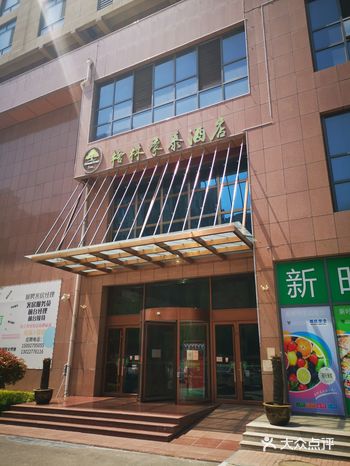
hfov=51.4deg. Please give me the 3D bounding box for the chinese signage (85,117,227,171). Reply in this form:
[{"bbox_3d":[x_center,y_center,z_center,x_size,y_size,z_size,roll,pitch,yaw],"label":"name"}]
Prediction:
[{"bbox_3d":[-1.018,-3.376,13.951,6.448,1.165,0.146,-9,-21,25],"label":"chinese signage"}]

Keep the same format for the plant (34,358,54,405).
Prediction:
[{"bbox_3d":[-4.035,4.634,11.407,0.603,1.310,0.603,-9,-21,25],"label":"plant"}]

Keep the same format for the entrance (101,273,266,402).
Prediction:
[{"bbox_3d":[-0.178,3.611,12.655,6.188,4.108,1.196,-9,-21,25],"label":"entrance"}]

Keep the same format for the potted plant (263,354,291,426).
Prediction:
[{"bbox_3d":[2.240,3.451,8.048,0.614,1.383,0.614,-9,-21,25],"label":"potted plant"}]

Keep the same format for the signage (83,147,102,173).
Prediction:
[{"bbox_3d":[-3.437,-3.044,15.101,1.061,1.238,0.125,-9,-21,25],"label":"signage"}]

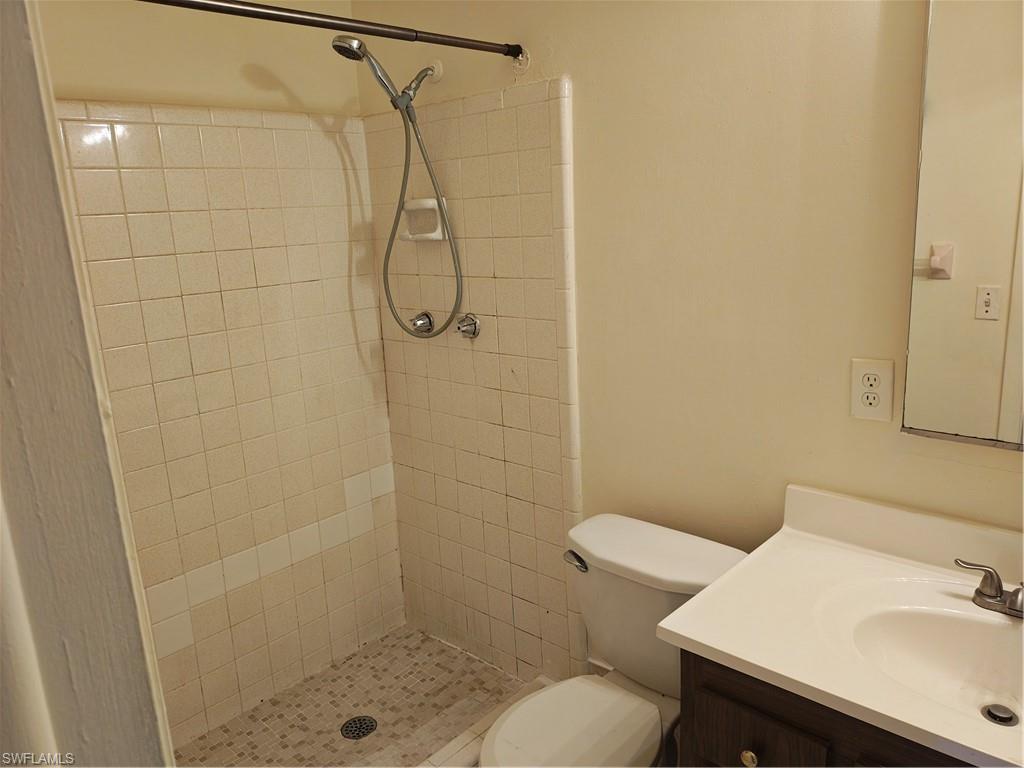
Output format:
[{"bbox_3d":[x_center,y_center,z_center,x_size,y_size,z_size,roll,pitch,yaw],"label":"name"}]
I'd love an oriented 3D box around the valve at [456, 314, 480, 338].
[{"bbox_3d":[-0.135,-0.166,2.169,0.067,0.067,0.053,9,17,42],"label":"valve"}]

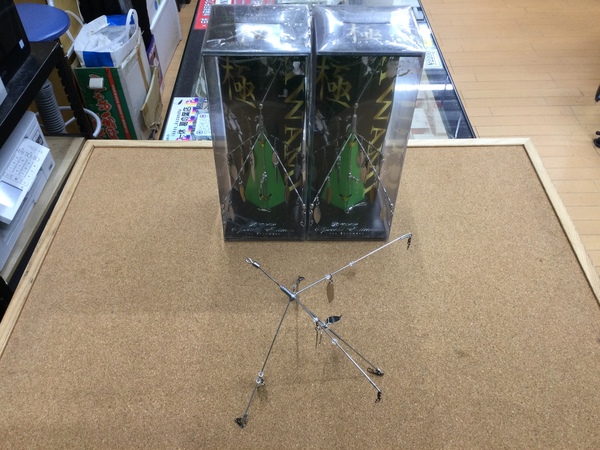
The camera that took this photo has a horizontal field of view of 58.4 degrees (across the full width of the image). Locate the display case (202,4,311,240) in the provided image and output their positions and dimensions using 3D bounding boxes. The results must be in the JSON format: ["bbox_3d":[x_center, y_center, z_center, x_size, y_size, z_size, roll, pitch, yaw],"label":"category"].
[{"bbox_3d":[-0.037,-0.093,0.552,0.090,0.225,0.092,0,45,-1],"label":"display case"}]

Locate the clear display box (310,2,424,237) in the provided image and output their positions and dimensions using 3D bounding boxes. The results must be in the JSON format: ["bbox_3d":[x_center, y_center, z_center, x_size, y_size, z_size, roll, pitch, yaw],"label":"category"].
[{"bbox_3d":[0.057,-0.094,0.553,0.090,0.225,0.092,0,45,0],"label":"clear display box"}]

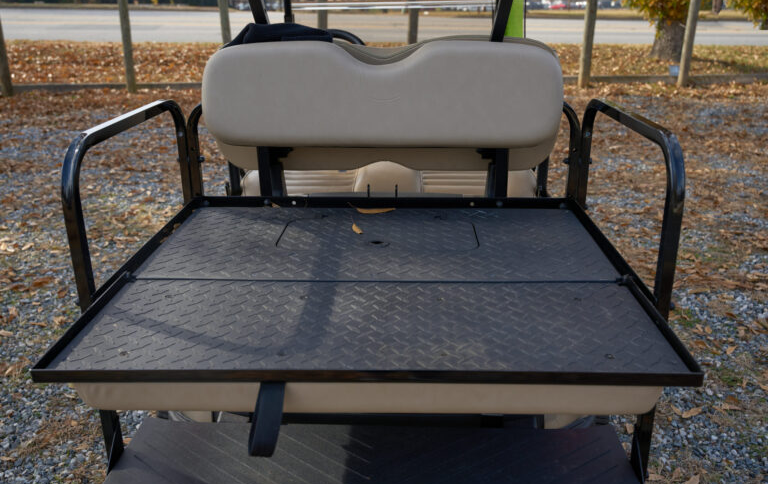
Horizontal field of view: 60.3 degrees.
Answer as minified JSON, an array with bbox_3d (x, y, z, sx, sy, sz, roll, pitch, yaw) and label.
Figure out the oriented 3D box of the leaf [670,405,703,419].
[{"bbox_3d":[1.089,0.608,2.372,0.115,0.025,0.060,-7,22,-17],"label":"leaf"}]

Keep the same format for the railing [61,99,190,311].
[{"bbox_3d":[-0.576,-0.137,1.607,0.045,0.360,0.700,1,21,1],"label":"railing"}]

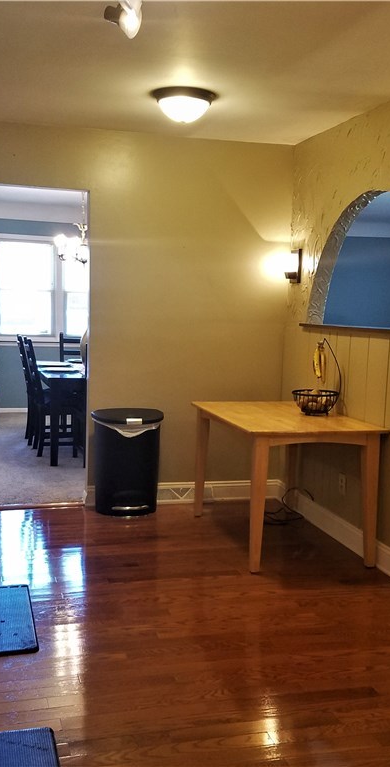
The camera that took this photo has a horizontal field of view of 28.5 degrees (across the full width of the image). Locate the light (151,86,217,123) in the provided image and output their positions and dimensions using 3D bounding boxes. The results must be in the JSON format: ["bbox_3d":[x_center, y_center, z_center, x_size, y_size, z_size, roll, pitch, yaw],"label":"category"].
[{"bbox_3d":[-0.061,-1.426,3.991,0.346,0.141,0.346,1,6,0],"label":"light"}]

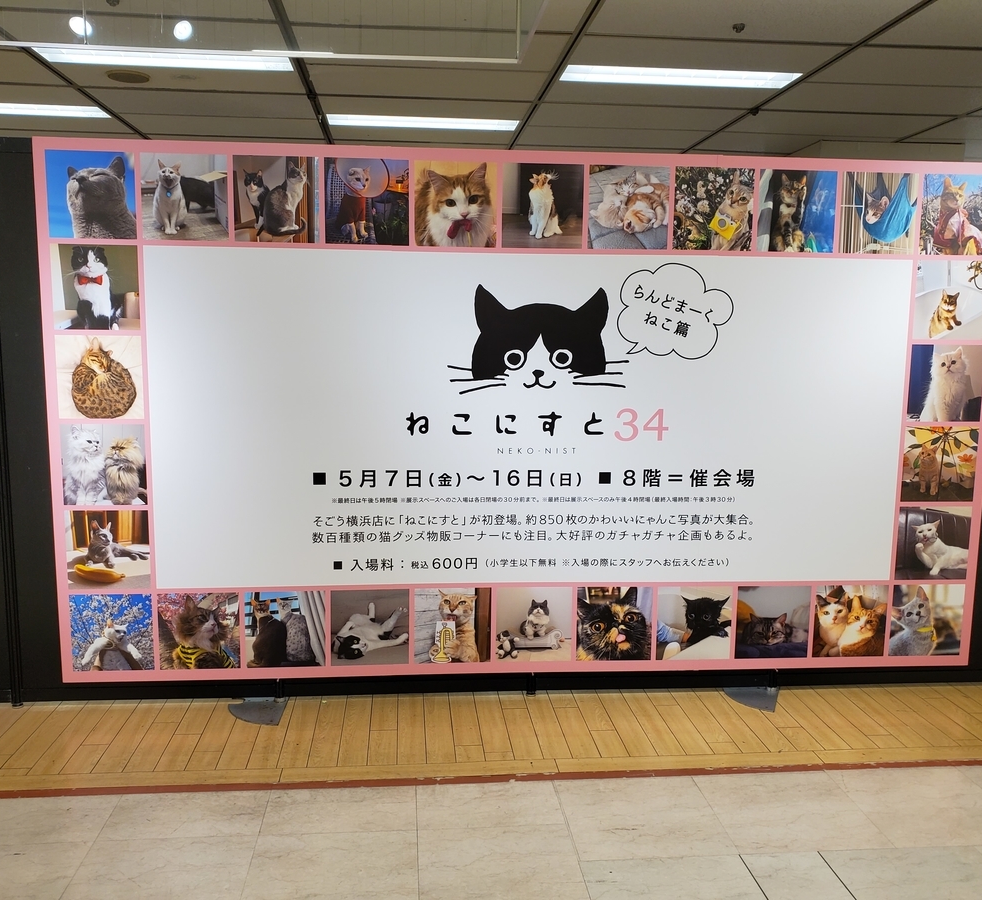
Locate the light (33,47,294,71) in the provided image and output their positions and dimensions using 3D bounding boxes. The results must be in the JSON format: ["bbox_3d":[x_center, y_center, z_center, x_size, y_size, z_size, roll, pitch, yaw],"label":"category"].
[{"bbox_3d":[-1.626,-1.984,4.534,1.230,0.060,0.280,0,8,-5],"label":"light"}]

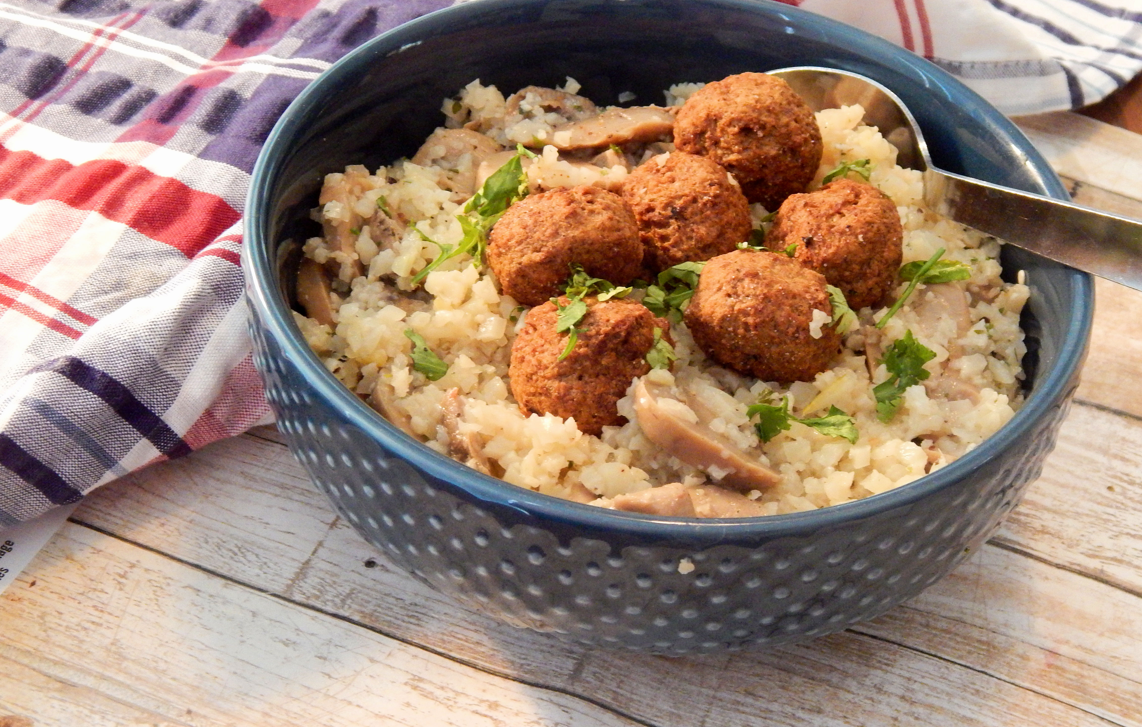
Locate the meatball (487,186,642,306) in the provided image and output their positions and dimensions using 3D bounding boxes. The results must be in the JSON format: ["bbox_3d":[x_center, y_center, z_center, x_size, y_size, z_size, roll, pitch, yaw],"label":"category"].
[{"bbox_3d":[-0.001,-0.022,0.487,0.030,0.025,0.026,-6,43,-11],"label":"meatball"}]

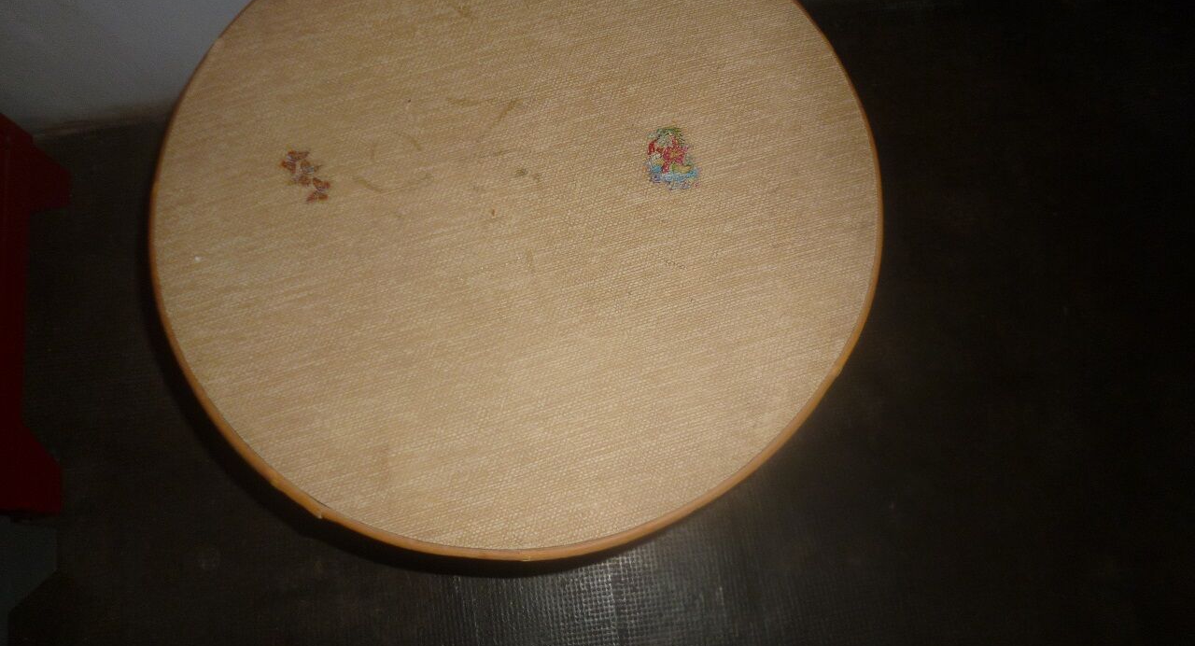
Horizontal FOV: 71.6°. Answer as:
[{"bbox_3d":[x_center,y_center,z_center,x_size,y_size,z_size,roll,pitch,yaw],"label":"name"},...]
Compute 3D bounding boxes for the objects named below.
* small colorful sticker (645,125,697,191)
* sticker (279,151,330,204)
[{"bbox_3d":[0.058,-0.130,0.646,0.038,0.002,0.056,-4,73,-1],"label":"small colorful sticker"},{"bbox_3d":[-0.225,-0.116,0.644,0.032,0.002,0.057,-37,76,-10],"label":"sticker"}]

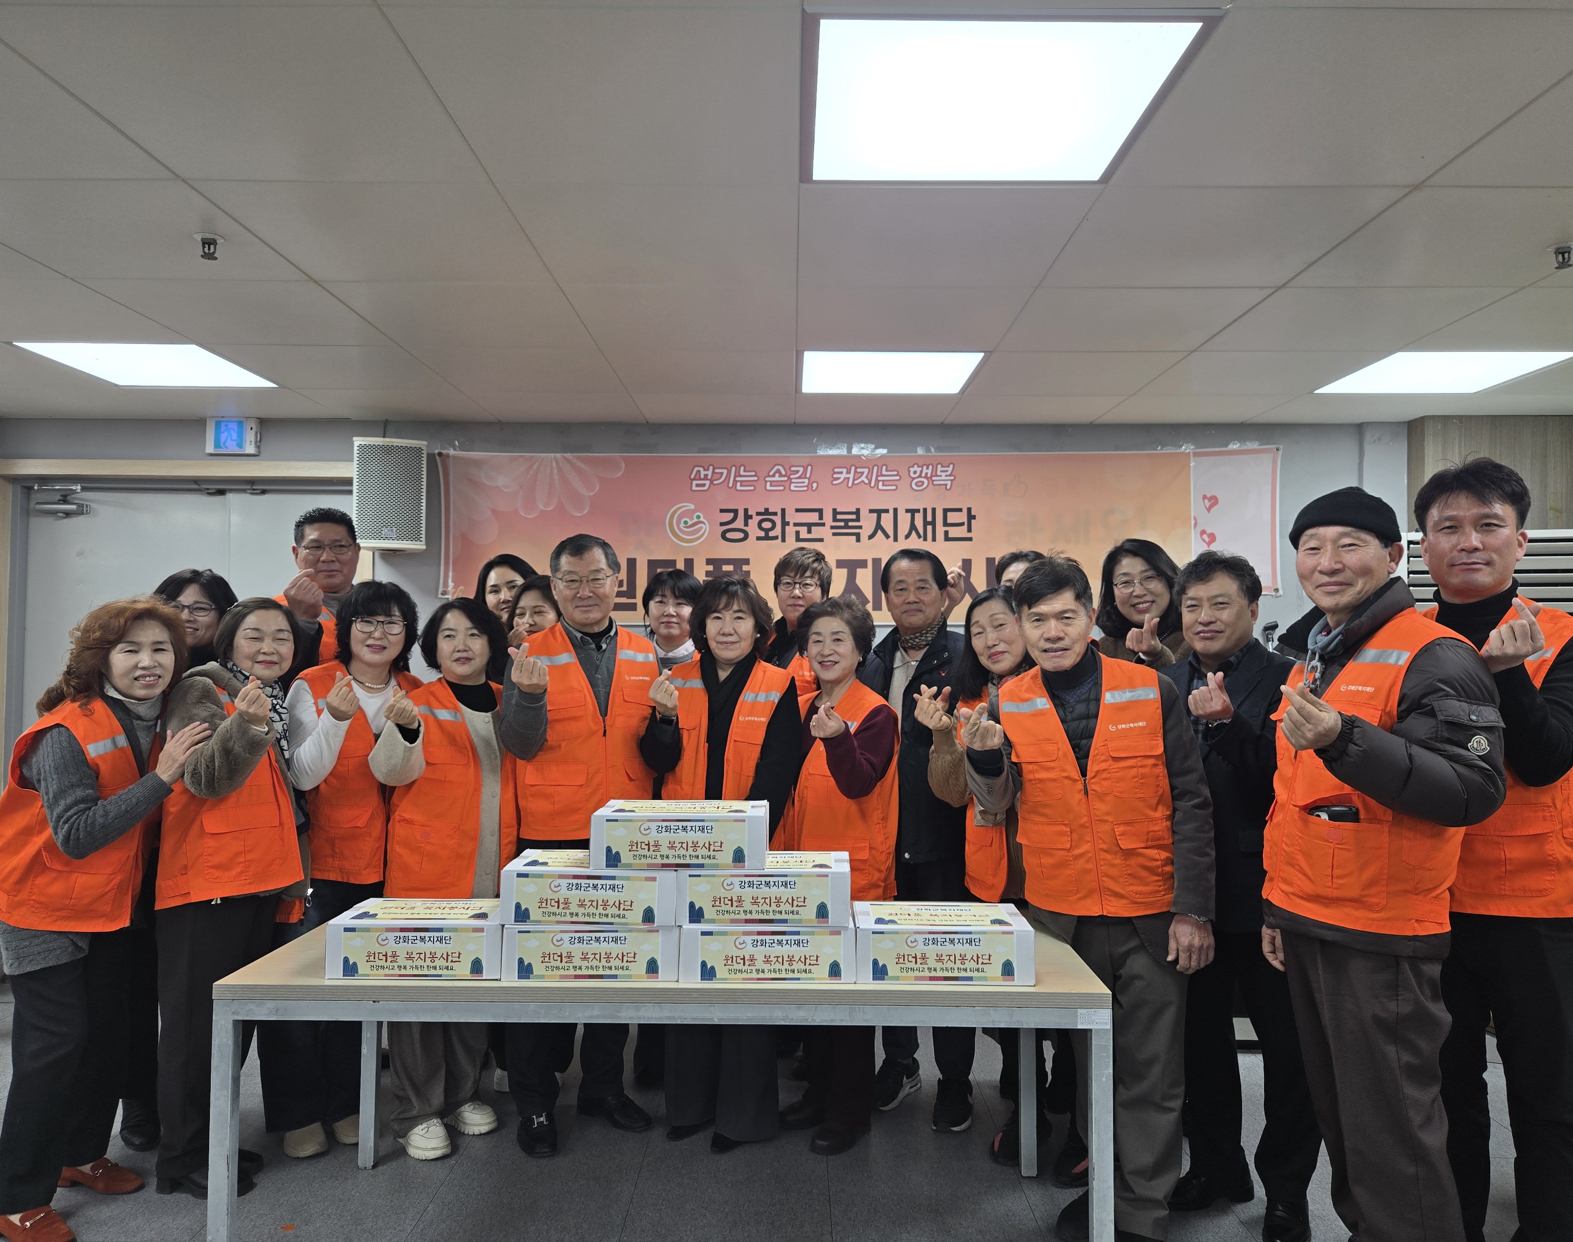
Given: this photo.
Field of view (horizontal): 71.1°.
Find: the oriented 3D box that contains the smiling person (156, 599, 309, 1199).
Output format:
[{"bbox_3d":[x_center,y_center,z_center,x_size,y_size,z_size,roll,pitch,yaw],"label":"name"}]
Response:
[{"bbox_3d":[-1.434,0.687,2.840,0.410,1.500,0.360,2,-2,-45],"label":"smiling person"}]

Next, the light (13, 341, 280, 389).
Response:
[{"bbox_3d":[-2.067,-0.857,3.639,0.580,0.050,0.580,0,-1,0],"label":"light"}]

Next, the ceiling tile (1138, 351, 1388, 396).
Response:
[{"bbox_3d":[1.532,-0.819,3.628,0.600,0.020,0.600,0,-1,0],"label":"ceiling tile"}]

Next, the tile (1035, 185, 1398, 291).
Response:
[{"bbox_3d":[0.927,-0.846,2.430,0.600,0.020,0.600,0,-1,0],"label":"tile"}]

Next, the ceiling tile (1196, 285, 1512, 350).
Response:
[{"bbox_3d":[1.529,-0.828,3.023,0.600,0.020,0.600,0,-1,0],"label":"ceiling tile"}]

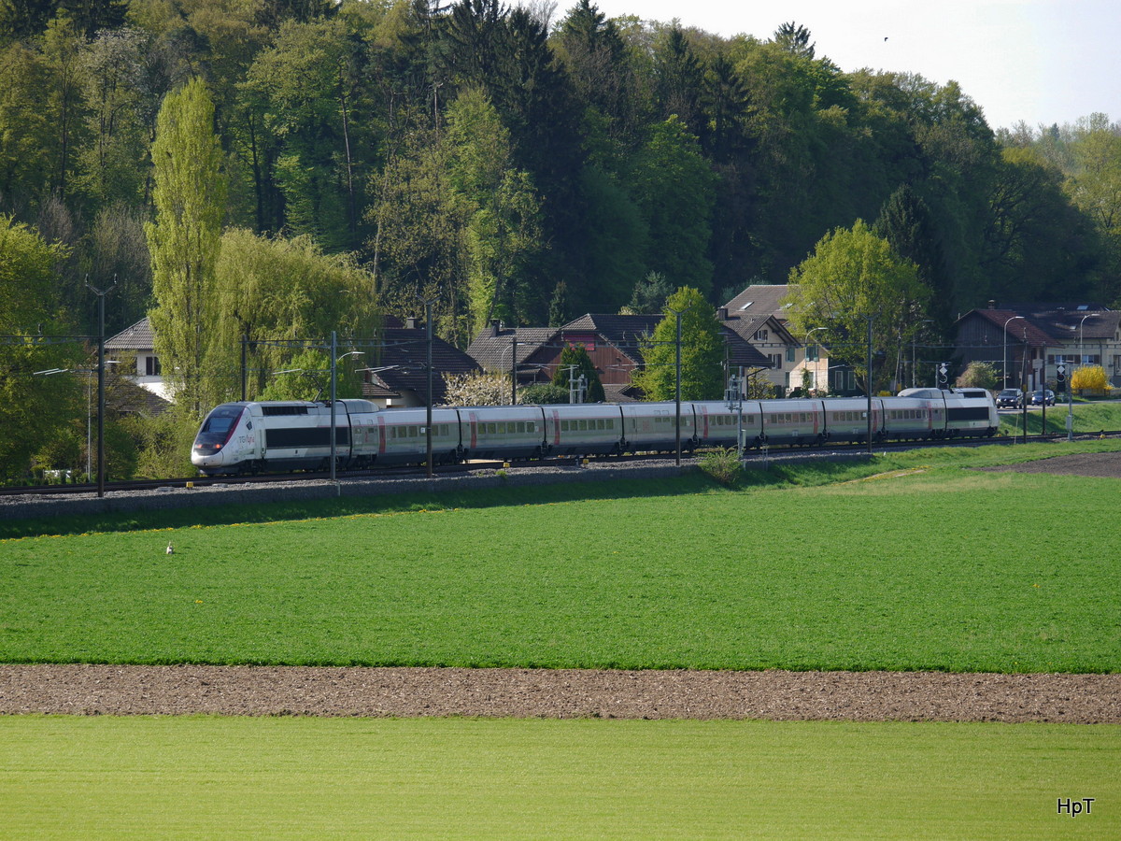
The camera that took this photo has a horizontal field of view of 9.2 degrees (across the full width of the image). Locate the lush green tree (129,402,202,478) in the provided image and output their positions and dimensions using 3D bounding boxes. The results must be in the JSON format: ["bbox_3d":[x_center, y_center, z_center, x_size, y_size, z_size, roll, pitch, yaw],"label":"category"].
[{"bbox_3d":[-22.017,1.286,393.000,4.200,4.500,4.000,0,1,0],"label":"lush green tree"}]

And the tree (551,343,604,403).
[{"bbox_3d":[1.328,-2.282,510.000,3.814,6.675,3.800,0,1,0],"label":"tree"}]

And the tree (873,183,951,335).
[{"bbox_3d":[32.422,-12.066,650.000,7.813,19.879,7.600,0,1,0],"label":"tree"}]

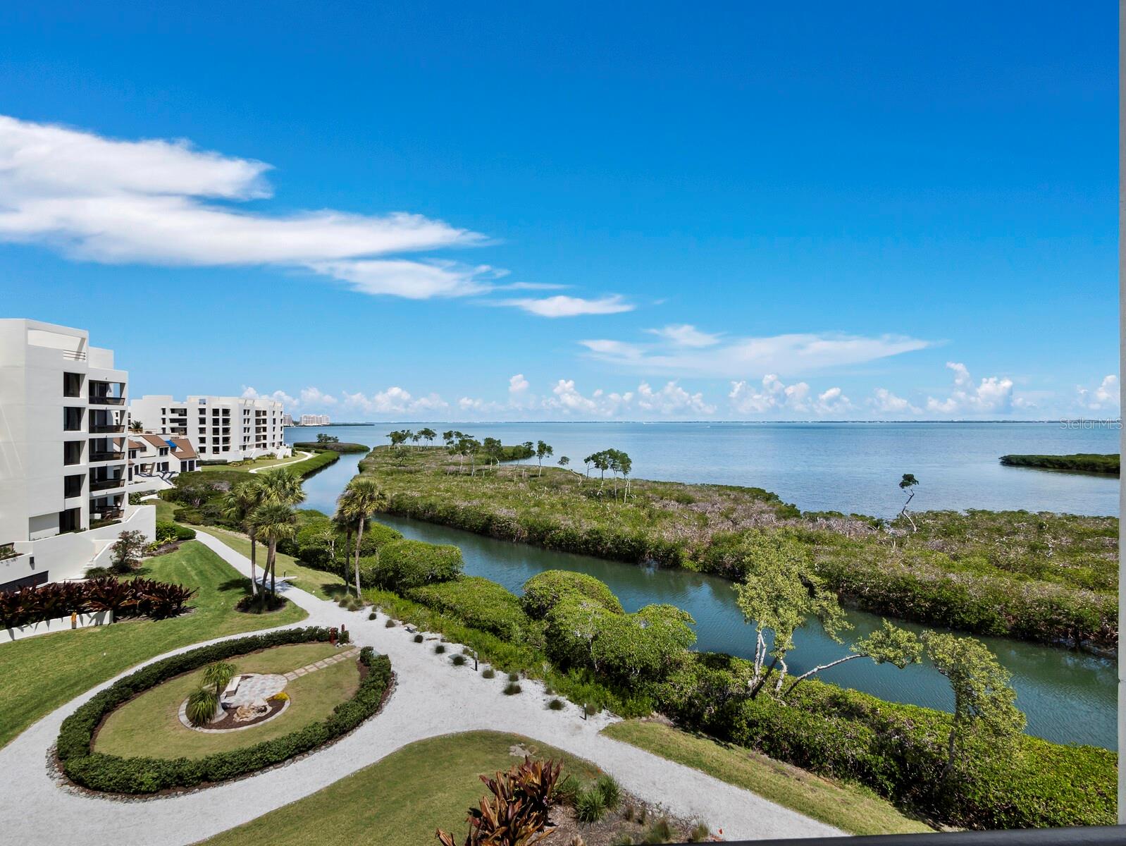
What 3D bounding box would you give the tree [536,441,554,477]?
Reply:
[{"bbox_3d":[-4.540,8.860,112.000,4.540,9.080,4.500,0,0,0],"label":"tree"}]

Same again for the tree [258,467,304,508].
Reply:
[{"bbox_3d":[-21.040,8.240,34.000,3.410,9.910,3.500,0,0,0],"label":"tree"}]

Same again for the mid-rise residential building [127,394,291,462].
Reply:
[{"bbox_3d":[-118.500,2.400,160.500,33.000,21.800,42.000,0,0,0],"label":"mid-rise residential building"}]

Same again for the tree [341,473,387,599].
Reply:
[{"bbox_3d":[-15.030,8.590,34.300,3.380,9.100,3.500,0,0,0],"label":"tree"}]

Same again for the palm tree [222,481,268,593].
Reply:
[{"bbox_3d":[-23.860,8.660,34.100,3.420,8.890,3.500,0,0,0],"label":"palm tree"}]

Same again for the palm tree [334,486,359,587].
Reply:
[{"bbox_3d":[-16.220,9.090,35.000,2.910,8.180,3.000,0,0,0],"label":"palm tree"}]

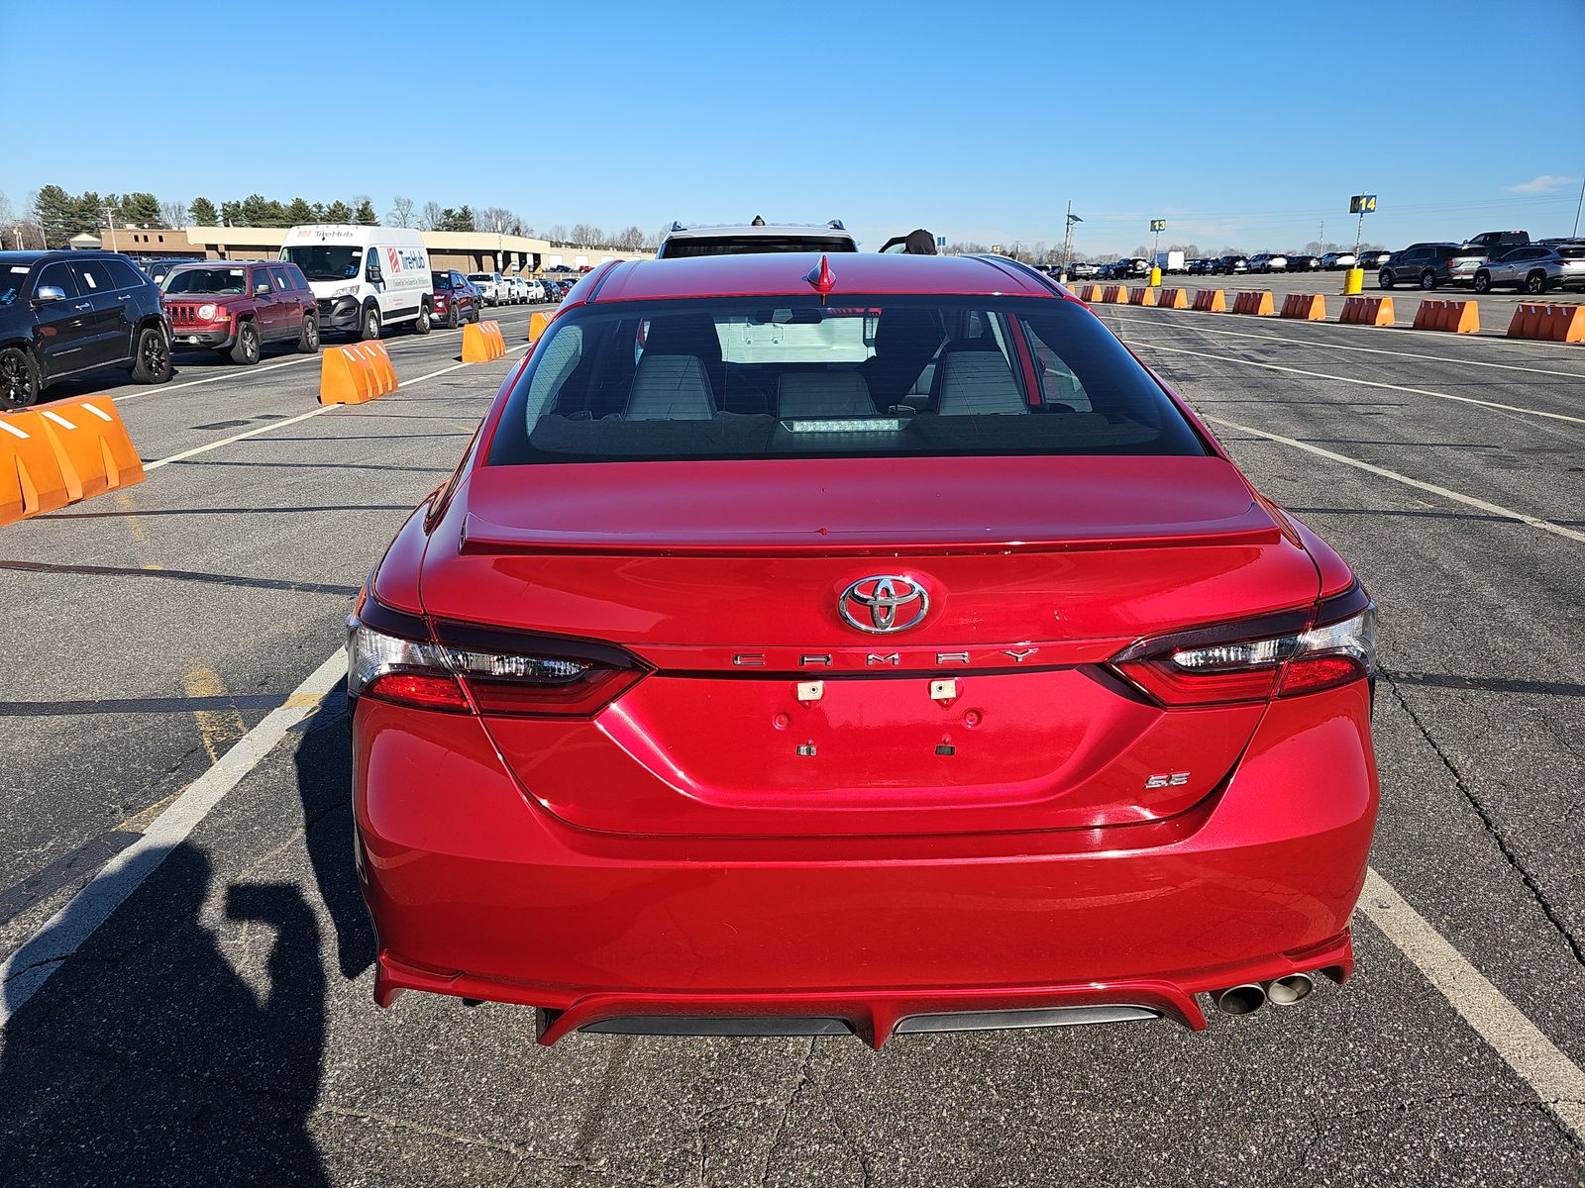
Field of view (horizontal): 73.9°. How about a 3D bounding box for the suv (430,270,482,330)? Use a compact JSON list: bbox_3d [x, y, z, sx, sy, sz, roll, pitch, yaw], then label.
[{"bbox_3d":[-10.422,-8.577,30.447,1.820,1.660,4.400,-1,17,-2],"label":"suv"}]

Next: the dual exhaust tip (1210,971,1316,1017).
[{"bbox_3d":[0.779,0.645,1.799,0.165,0.080,0.140,-1,17,-2],"label":"dual exhaust tip"}]

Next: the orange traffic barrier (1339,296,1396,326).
[{"bbox_3d":[13.644,-6.740,25.069,0.440,0.630,1.500,-1,17,-2],"label":"orange traffic barrier"}]

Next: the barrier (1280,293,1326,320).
[{"bbox_3d":[14.523,-8.143,29.861,0.460,0.620,1.600,-1,17,-2],"label":"barrier"}]

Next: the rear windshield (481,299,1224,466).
[{"bbox_3d":[0.100,-0.488,2.267,1.380,0.130,0.660,-1,44,-2],"label":"rear windshield"}]

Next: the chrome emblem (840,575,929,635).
[{"bbox_3d":[0.124,0.013,1.434,0.125,0.085,0.018,-1,17,-1],"label":"chrome emblem"}]

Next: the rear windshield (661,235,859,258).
[{"bbox_3d":[-0.226,-2.189,7.121,1.330,0.440,0.150,-1,-5,-2],"label":"rear windshield"}]

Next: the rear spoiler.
[{"bbox_3d":[0.120,-0.081,1.533,1.246,0.051,0.289,-1,17,-1],"label":"rear spoiler"}]

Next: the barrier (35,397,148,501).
[{"bbox_3d":[-5.031,-0.913,7.014,0.460,0.620,1.600,-1,17,-2],"label":"barrier"}]

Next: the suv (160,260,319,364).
[{"bbox_3d":[-10.061,-5.046,18.770,1.760,1.670,4.410,-1,17,-2],"label":"suv"}]

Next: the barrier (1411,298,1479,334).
[{"bbox_3d":[13.757,-5.874,22.251,0.440,0.630,1.500,-1,17,-2],"label":"barrier"}]

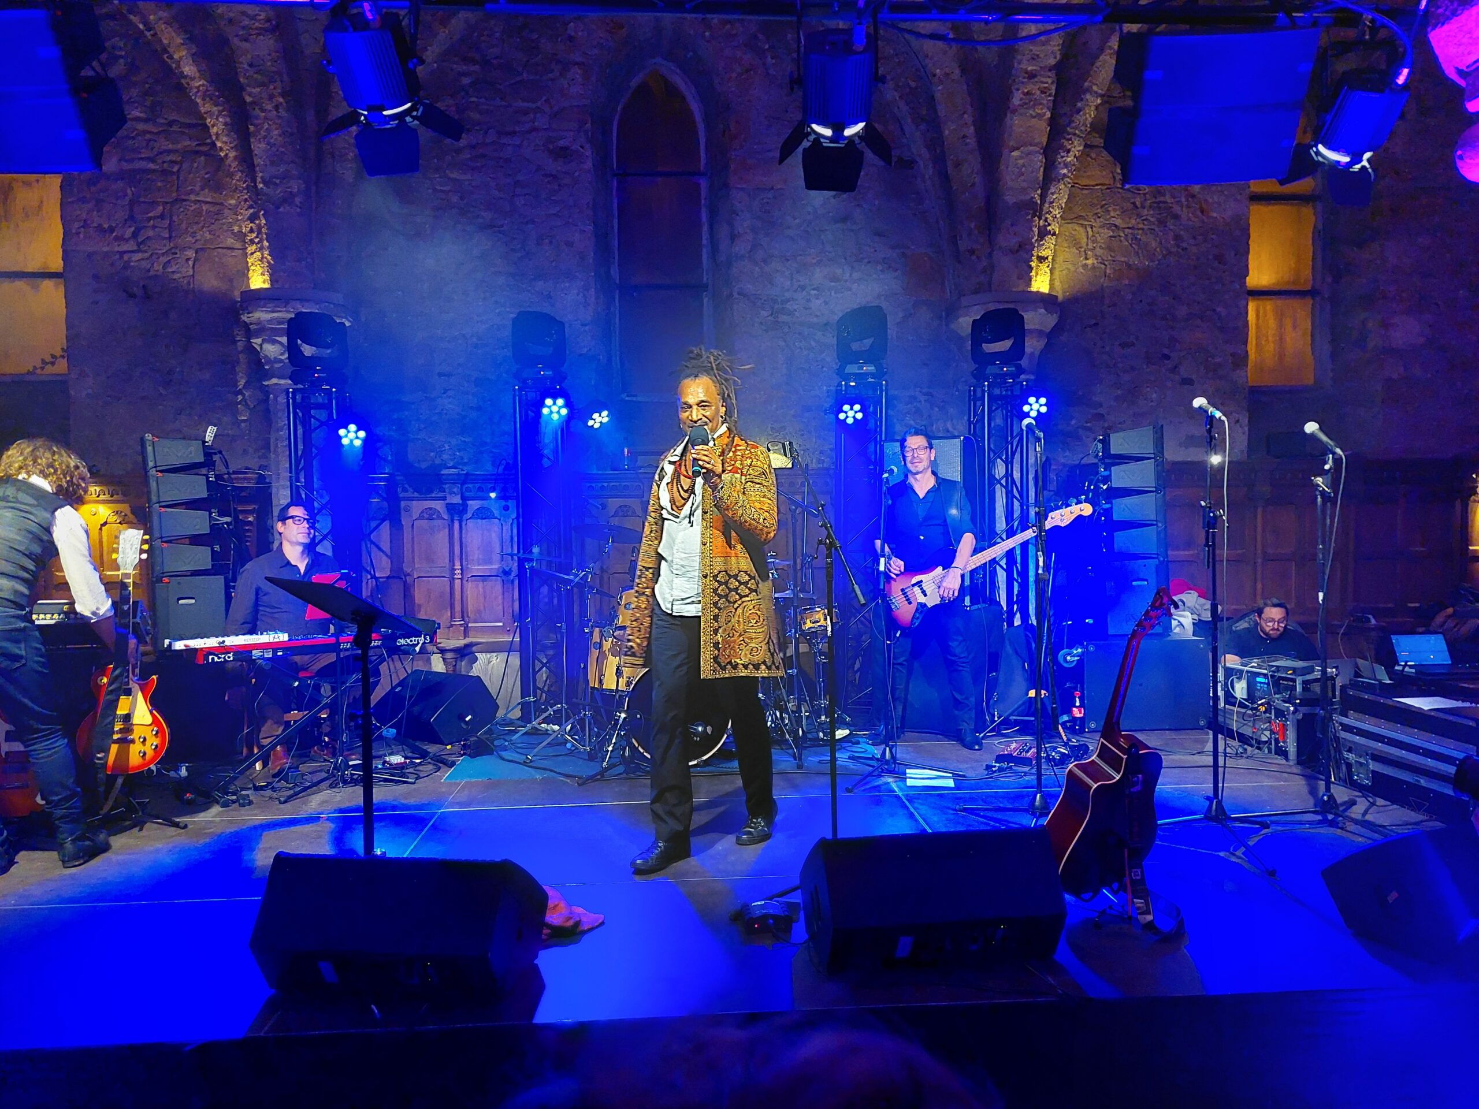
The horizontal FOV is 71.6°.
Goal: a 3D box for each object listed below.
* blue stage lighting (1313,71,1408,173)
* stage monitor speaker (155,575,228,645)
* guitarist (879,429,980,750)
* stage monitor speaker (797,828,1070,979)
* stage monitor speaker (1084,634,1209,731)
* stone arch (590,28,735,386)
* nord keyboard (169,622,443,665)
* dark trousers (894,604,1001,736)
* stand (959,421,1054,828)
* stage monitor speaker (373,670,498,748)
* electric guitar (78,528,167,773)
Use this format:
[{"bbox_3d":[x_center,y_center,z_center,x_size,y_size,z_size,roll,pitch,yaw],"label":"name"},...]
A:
[{"bbox_3d":[1.760,-1.224,2.900,0.175,0.170,0.255,2,-42,-3],"label":"blue stage lighting"},{"bbox_3d":[-3.500,0.357,6.532,0.390,0.440,0.470,-2,2,-28],"label":"stage monitor speaker"},{"bbox_3d":[1.043,0.187,5.660,0.560,1.730,0.420,-1,2,13],"label":"guitarist"},{"bbox_3d":[0.536,0.951,2.952,0.644,0.353,0.456,-1,2,-7],"label":"stage monitor speaker"},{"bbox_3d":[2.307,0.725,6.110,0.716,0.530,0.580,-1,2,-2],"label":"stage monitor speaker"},{"bbox_3d":[-0.548,-2.397,7.200,0.980,2.500,0.350,-1,2,-2],"label":"stone arch"},{"bbox_3d":[-2.045,0.419,4.939,1.080,0.100,0.300,-2,2,-37],"label":"nord keyboard"},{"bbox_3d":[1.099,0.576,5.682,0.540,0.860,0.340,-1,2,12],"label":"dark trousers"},{"bbox_3d":[1.226,0.262,4.227,0.560,1.620,0.580,-1,2,-3],"label":"stand"},{"bbox_3d":[-1.833,0.906,6.171,0.620,0.365,0.460,0,2,39],"label":"stage monitor speaker"},{"bbox_3d":[-2.536,0.398,4.230,0.340,1.000,0.090,2,-7,-30],"label":"electric guitar"}]

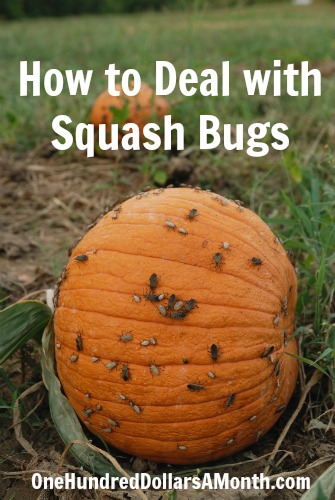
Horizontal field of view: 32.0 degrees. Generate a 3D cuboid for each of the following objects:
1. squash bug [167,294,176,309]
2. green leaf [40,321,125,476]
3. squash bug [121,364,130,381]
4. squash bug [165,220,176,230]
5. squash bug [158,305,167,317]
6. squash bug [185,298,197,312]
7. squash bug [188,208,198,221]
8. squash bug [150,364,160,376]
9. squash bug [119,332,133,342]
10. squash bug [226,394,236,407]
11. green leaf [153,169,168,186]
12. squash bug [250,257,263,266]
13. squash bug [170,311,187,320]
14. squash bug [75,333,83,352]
[{"bbox_3d":[0.004,0.048,0.545,0.007,0.014,0.005,20,-13,3],"label":"squash bug"},{"bbox_3d":[-0.109,0.182,0.685,0.056,0.200,0.050,-26,-6,5],"label":"green leaf"},{"bbox_3d":[-0.039,0.116,0.550,0.007,0.016,0.005,3,11,18],"label":"squash bug"},{"bbox_3d":[0.004,-0.024,0.564,0.013,0.004,0.007,32,57,28],"label":"squash bug"},{"bbox_3d":[-0.004,0.054,0.525,0.006,0.013,0.004,-30,-9,-7],"label":"squash bug"},{"bbox_3d":[0.020,0.050,0.527,0.007,0.014,0.005,28,-12,1],"label":"squash bug"},{"bbox_3d":[0.025,-0.035,0.576,0.007,0.005,0.017,18,43,9],"label":"squash bug"},{"bbox_3d":[-0.011,0.109,0.527,0.006,0.012,0.004,-27,4,12],"label":"squash bug"},{"bbox_3d":[-0.037,0.080,0.525,0.012,0.006,0.004,-18,-6,13],"label":"squash bug"},{"bbox_3d":[0.062,0.147,0.571,0.007,0.015,0.005,16,13,-34],"label":"squash bug"},{"bbox_3d":[-0.020,-0.219,1.765,0.041,0.052,0.008,-6,-20,-3],"label":"green leaf"},{"bbox_3d":[0.092,0.011,0.586,0.015,0.004,0.006,30,46,-32],"label":"squash bug"},{"bbox_3d":[0.010,0.059,0.525,0.015,0.007,0.005,-1,-8,-1],"label":"squash bug"},{"bbox_3d":[-0.084,0.088,0.549,0.006,0.015,0.004,-2,-1,40],"label":"squash bug"}]

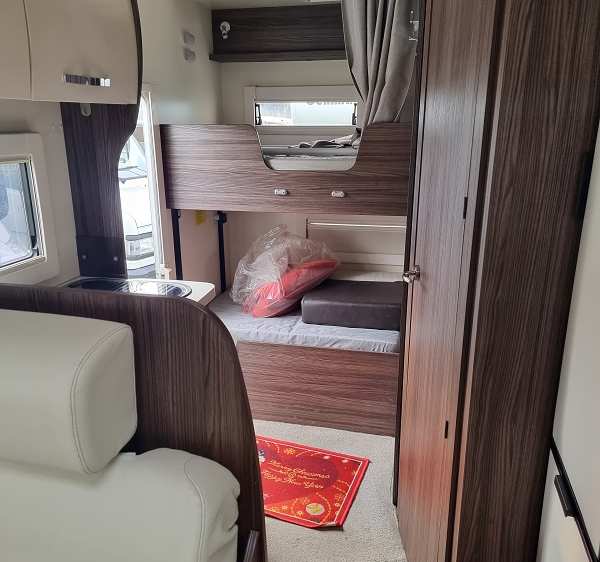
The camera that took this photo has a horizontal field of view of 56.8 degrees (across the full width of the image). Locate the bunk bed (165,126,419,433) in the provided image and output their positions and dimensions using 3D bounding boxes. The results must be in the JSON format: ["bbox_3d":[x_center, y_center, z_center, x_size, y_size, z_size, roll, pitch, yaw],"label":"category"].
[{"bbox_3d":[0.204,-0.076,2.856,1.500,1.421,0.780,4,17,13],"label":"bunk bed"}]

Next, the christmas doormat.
[{"bbox_3d":[-0.126,0.807,2.360,0.740,0.015,0.480,6,18,21],"label":"christmas doormat"}]

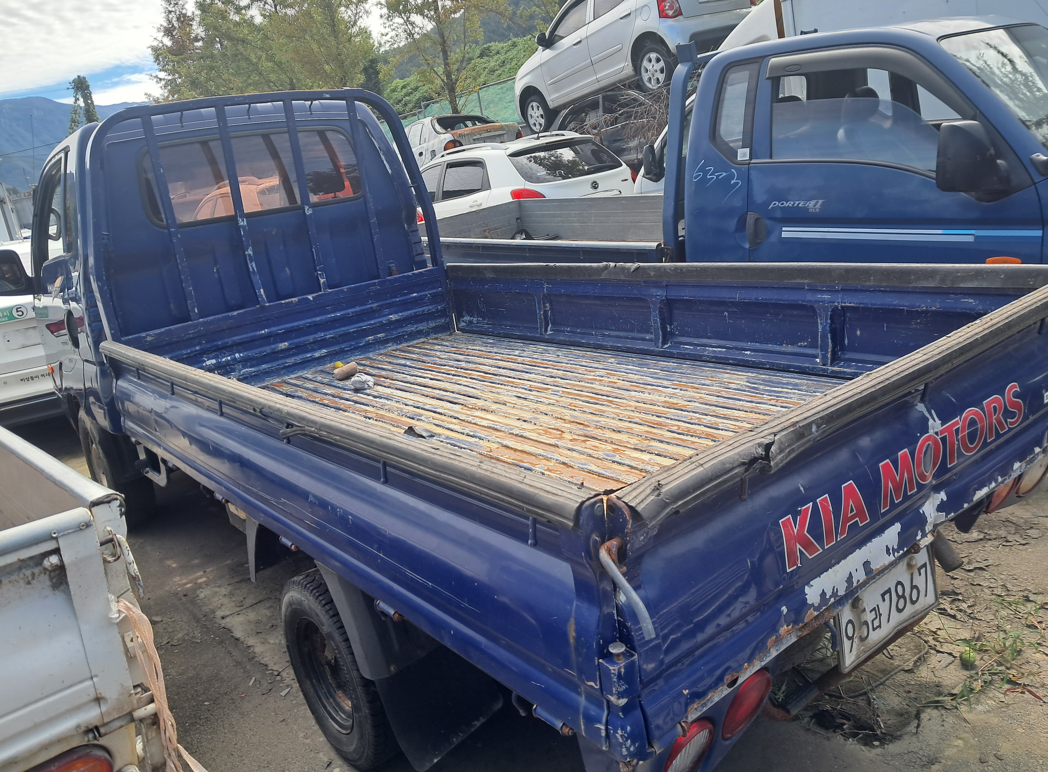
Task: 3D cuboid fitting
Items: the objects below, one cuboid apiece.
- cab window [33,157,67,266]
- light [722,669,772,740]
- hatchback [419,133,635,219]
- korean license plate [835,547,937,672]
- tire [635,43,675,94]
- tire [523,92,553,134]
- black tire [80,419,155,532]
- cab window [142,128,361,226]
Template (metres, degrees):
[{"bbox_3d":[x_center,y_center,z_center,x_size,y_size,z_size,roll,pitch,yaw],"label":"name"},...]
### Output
[{"bbox_3d":[-2.248,-0.802,3.861,0.060,0.490,0.830,-4,9,-38],"label":"cab window"},{"bbox_3d":[0.387,0.547,1.413,0.142,0.088,0.035,-19,18,-35],"label":"light"},{"bbox_3d":[-0.360,-2.500,11.500,1.850,1.680,4.400,-17,17,-30],"label":"hatchback"},{"bbox_3d":[0.742,0.446,1.651,0.345,0.160,0.020,-18,18,-32],"label":"korean license plate"},{"bbox_3d":[1.493,-3.582,9.284,0.170,0.560,0.560,-22,15,-30],"label":"tire"},{"bbox_3d":[0.190,-3.707,11.260,0.170,0.560,0.560,-22,15,-30],"label":"tire"},{"bbox_3d":[-2.178,0.457,4.396,0.200,0.650,0.650,-19,18,-35],"label":"black tire"},{"bbox_3d":[-1.215,-0.967,3.747,1.010,0.350,0.050,-19,18,-35],"label":"cab window"}]

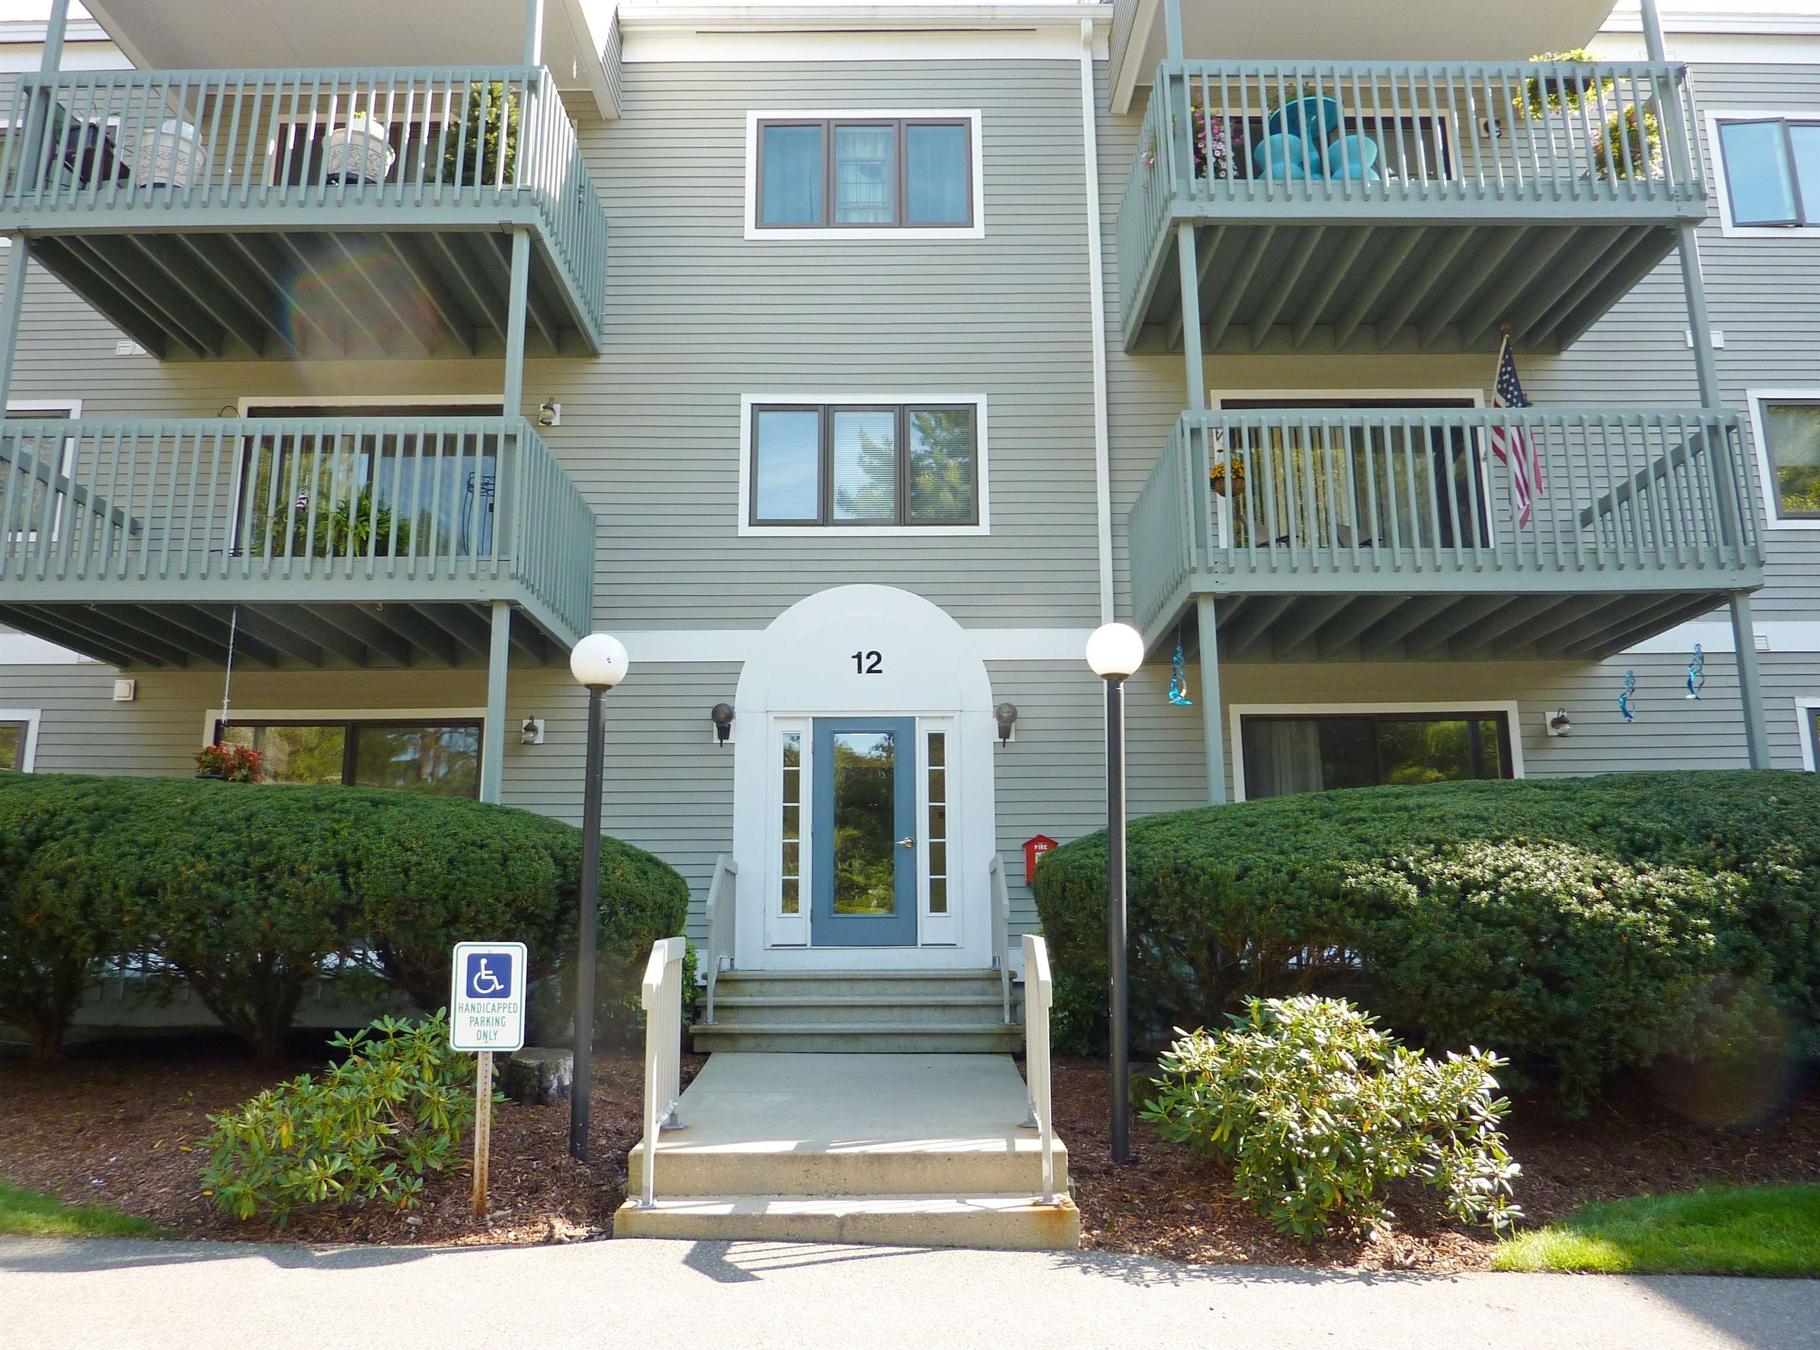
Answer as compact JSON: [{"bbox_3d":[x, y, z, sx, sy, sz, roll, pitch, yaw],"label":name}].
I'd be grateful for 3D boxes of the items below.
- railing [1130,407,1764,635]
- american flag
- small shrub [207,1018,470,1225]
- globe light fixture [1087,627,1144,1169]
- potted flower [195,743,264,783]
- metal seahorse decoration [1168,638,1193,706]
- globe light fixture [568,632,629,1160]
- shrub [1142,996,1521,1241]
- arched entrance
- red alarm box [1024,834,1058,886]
[{"bbox_3d":[4.138,-1.141,10.842,4.220,1.250,2.280,0,-12,0],"label":"railing"},{"bbox_3d":[5.340,-2.136,11.697,0.382,1.800,0.480,0,-12,0],"label":"american flag"},{"bbox_3d":[-2.451,1.942,5.891,1.160,0.815,1.050,0,-12,0],"label":"small shrub"},{"bbox_3d":[1.085,1.047,6.652,0.300,2.701,0.300,0,-12,0],"label":"globe light fixture"},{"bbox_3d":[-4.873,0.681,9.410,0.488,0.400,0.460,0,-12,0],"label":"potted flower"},{"bbox_3d":[2.117,-0.021,10.327,0.200,0.543,0.160,0,-12,0],"label":"metal seahorse decoration"},{"bbox_3d":[-1.630,1.060,6.643,0.300,2.634,0.300,0,-12,0],"label":"globe light fixture"},{"bbox_3d":[1.779,1.873,5.788,1.540,0.890,1.300,0,-12,0],"label":"shrub"},{"bbox_3d":[-0.393,0.855,11.583,2.285,3.406,0.160,0,-12,0],"label":"arched entrance"},{"bbox_3d":[1.128,1.599,11.312,0.300,0.436,0.180,0,-12,0],"label":"red alarm box"}]

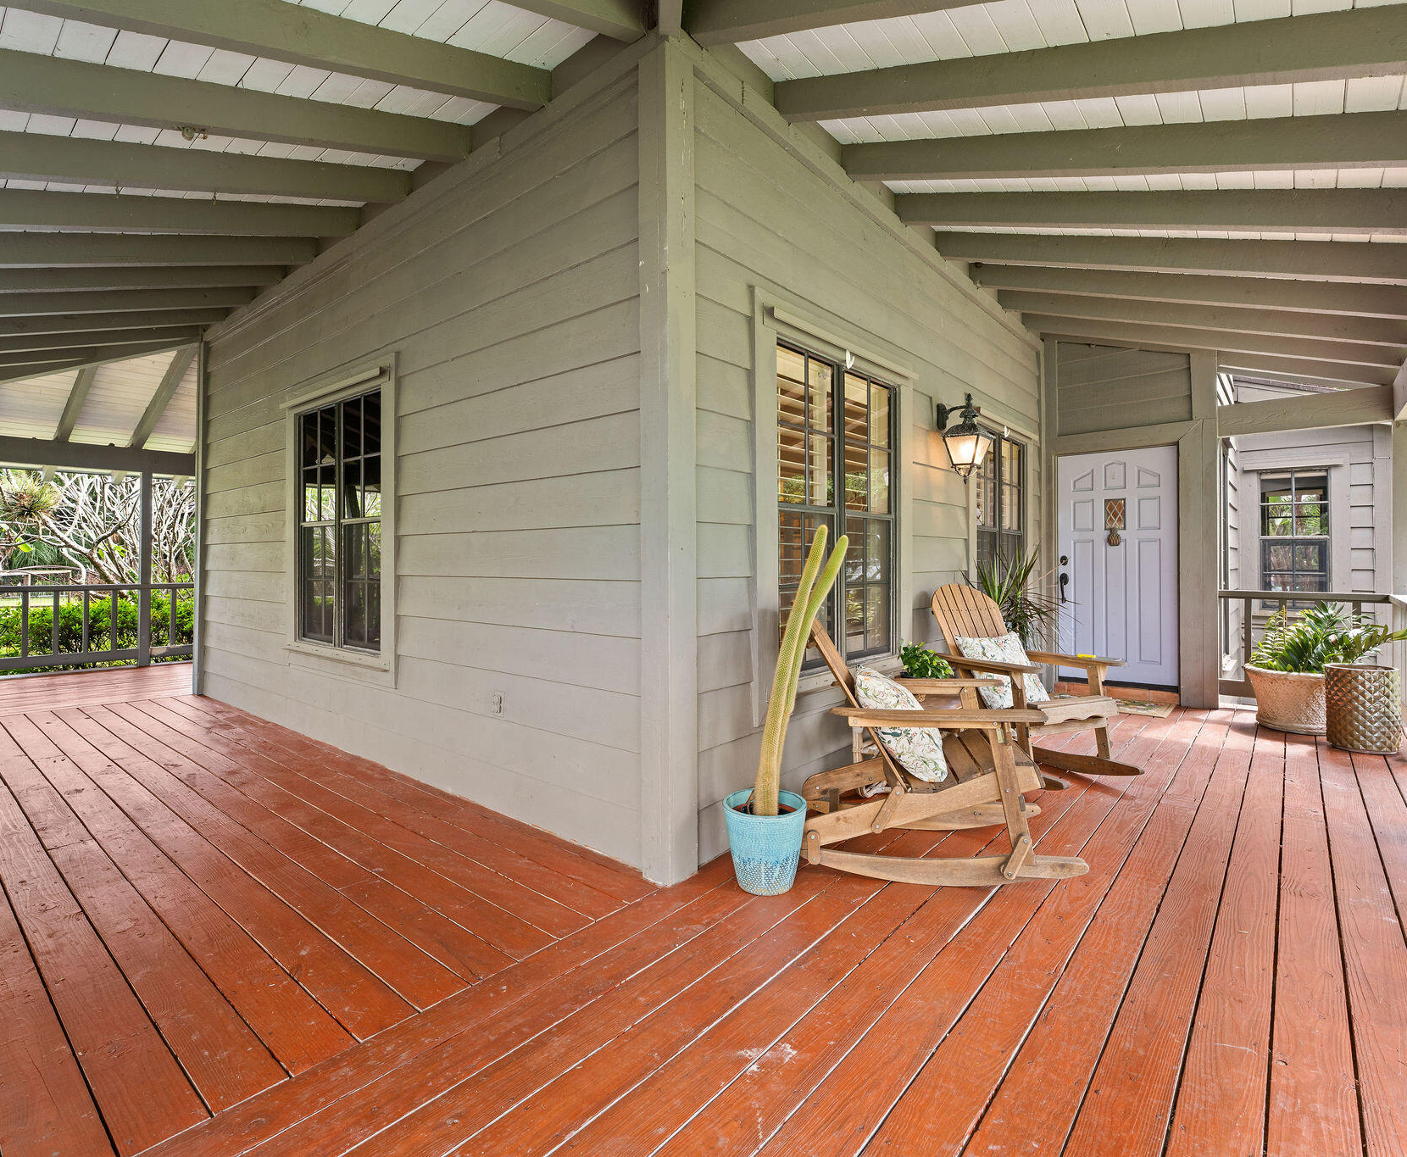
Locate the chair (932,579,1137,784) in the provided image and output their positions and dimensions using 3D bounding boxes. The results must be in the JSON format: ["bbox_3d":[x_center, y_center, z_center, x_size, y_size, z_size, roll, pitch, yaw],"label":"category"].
[{"bbox_3d":[1.817,0.581,3.802,0.670,1.000,1.010,-1,1,-23],"label":"chair"}]

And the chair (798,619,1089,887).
[{"bbox_3d":[0.913,0.606,2.723,1.010,1.000,0.670,0,1,11],"label":"chair"}]

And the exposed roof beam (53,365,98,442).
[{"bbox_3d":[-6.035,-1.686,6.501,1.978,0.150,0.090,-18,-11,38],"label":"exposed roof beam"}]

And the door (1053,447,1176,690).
[{"bbox_3d":[3.602,-0.104,5.898,0.900,2.020,0.060,1,2,39],"label":"door"}]

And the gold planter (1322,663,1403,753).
[{"bbox_3d":[4.164,0.819,4.276,0.335,0.505,0.335,1,2,41],"label":"gold planter"}]

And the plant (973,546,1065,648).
[{"bbox_3d":[2.200,0.409,4.731,0.600,1.280,0.620,1,2,41],"label":"plant"}]

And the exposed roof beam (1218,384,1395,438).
[{"bbox_3d":[4.549,-1.250,5.137,1.015,0.235,0.090,1,2,39],"label":"exposed roof beam"}]

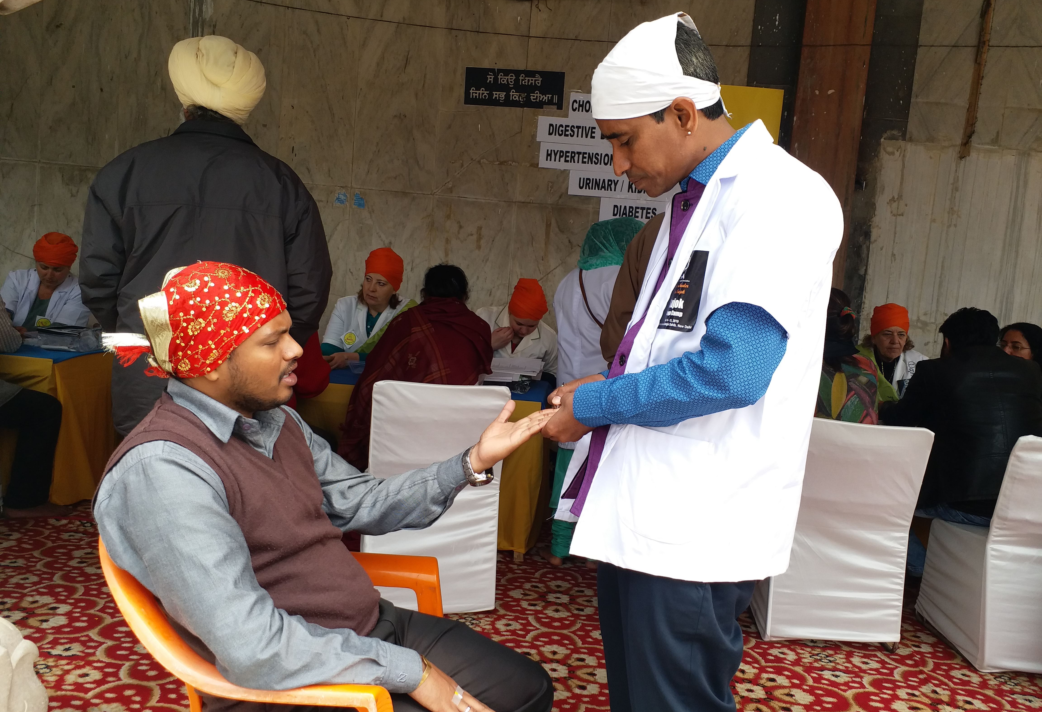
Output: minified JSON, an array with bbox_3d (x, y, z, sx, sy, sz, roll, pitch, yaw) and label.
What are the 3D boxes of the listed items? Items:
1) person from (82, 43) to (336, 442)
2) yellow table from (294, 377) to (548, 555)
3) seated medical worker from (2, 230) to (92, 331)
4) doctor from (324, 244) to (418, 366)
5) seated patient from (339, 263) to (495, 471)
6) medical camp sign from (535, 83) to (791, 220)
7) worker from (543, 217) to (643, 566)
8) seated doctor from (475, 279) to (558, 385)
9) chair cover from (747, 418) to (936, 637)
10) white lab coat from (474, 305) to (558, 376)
[{"bbox_3d":[-0.774,0.114,1.980,0.620,1.790,0.420,4,5,-5],"label":"person"},{"bbox_3d":[-0.686,0.458,4.105,1.650,0.760,0.620,5,5,4],"label":"yellow table"},{"bbox_3d":[-2.442,0.030,4.150,0.500,1.300,0.750,4,5,-14],"label":"seated medical worker"},{"bbox_3d":[-0.799,0.125,4.300,0.520,1.360,0.750,5,5,7],"label":"doctor"},{"bbox_3d":[-0.371,0.274,3.350,0.600,1.290,0.800,5,5,-3],"label":"seated patient"},{"bbox_3d":[0.810,-1.233,4.942,1.450,0.860,0.020,5,5,5],"label":"medical camp sign"},{"bbox_3d":[0.345,0.166,3.720,0.500,1.580,0.380,3,5,-24],"label":"worker"},{"bbox_3d":[-0.032,0.239,4.300,0.500,1.270,0.750,5,5,3],"label":"seated doctor"},{"bbox_3d":[1.217,0.632,3.259,0.500,0.840,0.580,5,5,0],"label":"chair cover"},{"bbox_3d":[-0.024,0.049,4.350,0.480,0.600,0.380,5,5,3],"label":"white lab coat"}]

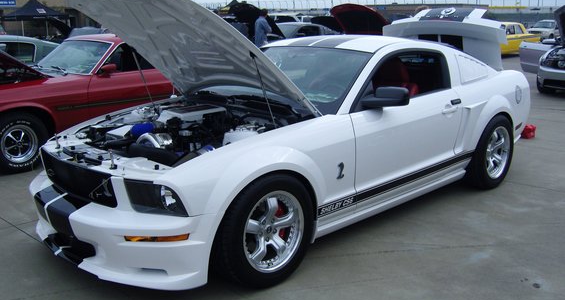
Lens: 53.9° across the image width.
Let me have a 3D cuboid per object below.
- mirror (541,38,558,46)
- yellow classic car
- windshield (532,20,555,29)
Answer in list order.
[{"bbox_3d":[5.964,-2.417,12.400,0.270,0.130,0.160,-4,14,-17],"label":"mirror"},{"bbox_3d":[8.950,-4.580,23.150,4.650,1.400,1.820,-13,18,-43],"label":"yellow classic car"},{"bbox_3d":[19.425,-9.218,41.000,1.500,0.780,0.200,12,-25,42],"label":"windshield"}]

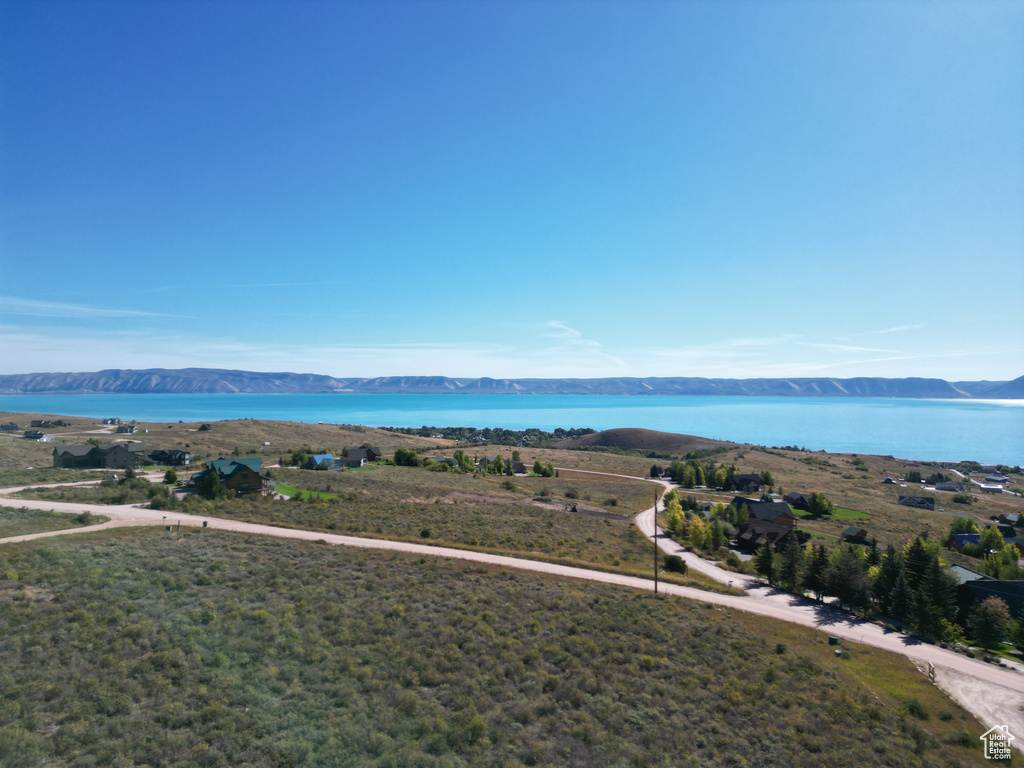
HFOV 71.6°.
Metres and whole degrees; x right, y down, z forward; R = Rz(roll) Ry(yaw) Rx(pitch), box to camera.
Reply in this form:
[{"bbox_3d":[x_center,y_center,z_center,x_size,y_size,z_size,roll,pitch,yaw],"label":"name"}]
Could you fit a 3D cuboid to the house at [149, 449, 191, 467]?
[{"bbox_3d":[-166.670,35.860,345.000,17.500,8.000,10.000,0,0,-9],"label":"house"}]

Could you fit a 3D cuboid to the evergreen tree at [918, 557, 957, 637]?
[{"bbox_3d":[45.550,22.850,76.000,4.300,8.300,4.300,0,0,0],"label":"evergreen tree"}]

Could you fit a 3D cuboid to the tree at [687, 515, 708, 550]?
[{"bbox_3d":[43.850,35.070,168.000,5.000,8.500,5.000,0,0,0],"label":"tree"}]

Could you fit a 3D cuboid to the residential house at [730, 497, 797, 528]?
[{"bbox_3d":[75.870,39.150,214.000,16.500,8.500,12.000,0,0,-9],"label":"residential house"}]

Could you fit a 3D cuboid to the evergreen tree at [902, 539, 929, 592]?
[{"bbox_3d":[50.140,23.140,88.000,3.700,8.700,3.700,0,0,0],"label":"evergreen tree"}]

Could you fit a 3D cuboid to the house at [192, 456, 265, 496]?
[{"bbox_3d":[-74.880,24.320,188.000,16.000,9.000,12.000,0,0,-42],"label":"house"}]

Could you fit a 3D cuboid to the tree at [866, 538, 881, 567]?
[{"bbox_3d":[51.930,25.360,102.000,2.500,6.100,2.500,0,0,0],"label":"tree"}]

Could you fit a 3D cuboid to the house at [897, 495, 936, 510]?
[{"bbox_3d":[227.680,66.940,400.000,17.000,7.200,10.000,0,0,25],"label":"house"}]

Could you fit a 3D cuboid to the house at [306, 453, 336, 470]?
[{"bbox_3d":[-87.540,36.030,328.000,9.000,7.500,12.500,0,0,27],"label":"house"}]

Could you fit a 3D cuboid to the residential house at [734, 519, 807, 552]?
[{"bbox_3d":[64.190,37.760,178.000,11.000,7.300,15.000,0,0,-26],"label":"residential house"}]

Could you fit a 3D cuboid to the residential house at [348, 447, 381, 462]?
[{"bbox_3d":[-79.330,37.660,380.000,16.500,7.800,11.000,0,0,-6],"label":"residential house"}]

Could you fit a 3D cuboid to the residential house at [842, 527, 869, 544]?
[{"bbox_3d":[91.790,40.540,190.000,5.600,4.300,5.200,0,0,-34],"label":"residential house"}]

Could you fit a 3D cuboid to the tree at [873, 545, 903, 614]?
[{"bbox_3d":[44.010,22.970,83.000,3.600,8.300,3.600,0,0,0],"label":"tree"}]

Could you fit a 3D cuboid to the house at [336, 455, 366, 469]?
[{"bbox_3d":[-81.300,39.250,360.000,13.500,5.800,9.000,0,0,6],"label":"house"}]

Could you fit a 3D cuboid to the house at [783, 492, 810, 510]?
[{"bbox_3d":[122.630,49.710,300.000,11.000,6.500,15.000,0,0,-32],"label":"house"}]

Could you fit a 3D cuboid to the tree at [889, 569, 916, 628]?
[{"bbox_3d":[42.620,23.410,77.500,3.000,6.600,3.000,0,0,0],"label":"tree"}]

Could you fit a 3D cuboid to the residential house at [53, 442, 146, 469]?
[{"bbox_3d":[-156.590,27.150,270.000,29.000,9.000,14.000,0,0,-41],"label":"residential house"}]

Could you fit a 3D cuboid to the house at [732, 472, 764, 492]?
[{"bbox_3d":[102.160,42.950,308.000,12.800,7.800,10.000,0,0,2],"label":"house"}]

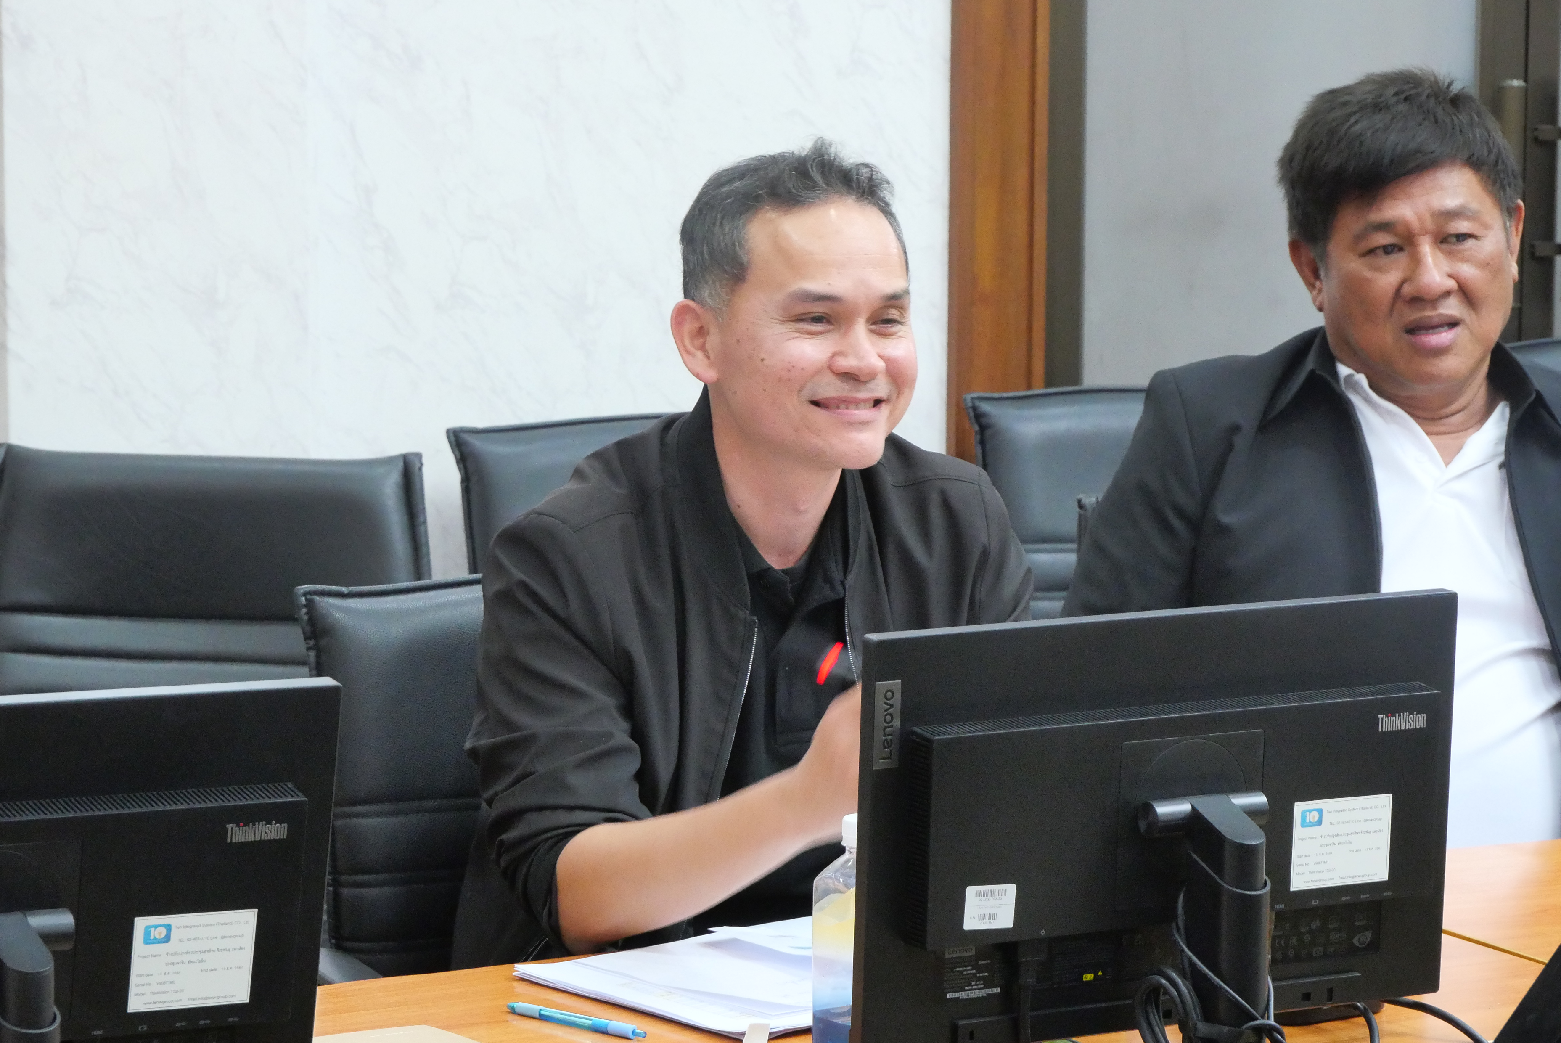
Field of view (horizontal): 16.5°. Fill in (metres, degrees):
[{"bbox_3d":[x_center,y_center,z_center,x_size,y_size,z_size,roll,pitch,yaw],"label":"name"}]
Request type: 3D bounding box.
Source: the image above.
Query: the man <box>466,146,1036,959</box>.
[{"bbox_3d":[0.030,0.368,4.175,0.550,1.320,0.760,-3,7,-28],"label":"man"}]

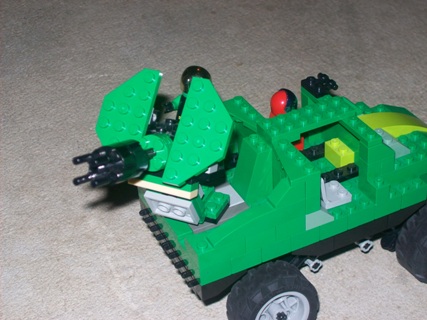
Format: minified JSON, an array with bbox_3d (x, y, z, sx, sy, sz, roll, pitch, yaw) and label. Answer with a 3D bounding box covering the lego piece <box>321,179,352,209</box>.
[{"bbox_3d":[0.058,0.012,0.427,0.016,0.017,0.016,-18,37,-19],"label":"lego piece"}]

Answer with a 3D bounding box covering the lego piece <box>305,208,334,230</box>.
[{"bbox_3d":[0.049,0.026,0.415,0.016,0.010,0.008,-18,37,-19],"label":"lego piece"}]

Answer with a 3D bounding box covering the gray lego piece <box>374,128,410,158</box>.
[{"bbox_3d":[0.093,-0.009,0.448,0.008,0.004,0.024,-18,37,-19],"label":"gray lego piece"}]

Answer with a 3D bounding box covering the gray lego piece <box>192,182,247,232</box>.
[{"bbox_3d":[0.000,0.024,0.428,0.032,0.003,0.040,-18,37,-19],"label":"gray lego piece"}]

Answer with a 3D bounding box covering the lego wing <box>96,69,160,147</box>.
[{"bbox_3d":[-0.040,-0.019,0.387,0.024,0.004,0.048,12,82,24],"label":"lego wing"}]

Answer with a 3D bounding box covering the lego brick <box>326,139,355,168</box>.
[{"bbox_3d":[0.066,-0.003,0.453,0.008,0.011,0.016,-18,37,-19],"label":"lego brick"}]

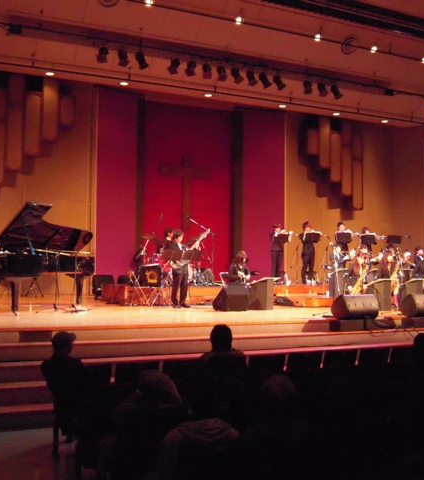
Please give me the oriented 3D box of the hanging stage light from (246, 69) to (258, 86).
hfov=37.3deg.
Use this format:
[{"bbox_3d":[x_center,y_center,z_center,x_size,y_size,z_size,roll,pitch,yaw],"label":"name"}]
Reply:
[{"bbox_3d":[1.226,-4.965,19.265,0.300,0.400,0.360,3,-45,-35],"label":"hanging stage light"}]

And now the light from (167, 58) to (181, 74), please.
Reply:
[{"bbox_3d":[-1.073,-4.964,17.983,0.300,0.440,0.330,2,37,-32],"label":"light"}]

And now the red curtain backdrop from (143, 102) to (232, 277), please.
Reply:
[{"bbox_3d":[-0.810,-1.516,21.583,3.400,6.080,0.120,2,-3,-26],"label":"red curtain backdrop"}]

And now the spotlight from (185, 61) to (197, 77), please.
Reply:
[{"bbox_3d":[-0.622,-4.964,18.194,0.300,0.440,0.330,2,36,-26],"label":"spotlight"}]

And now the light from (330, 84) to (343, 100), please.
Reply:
[{"bbox_3d":[4.223,-5.036,21.319,0.400,0.580,0.330,0,-3,12],"label":"light"}]

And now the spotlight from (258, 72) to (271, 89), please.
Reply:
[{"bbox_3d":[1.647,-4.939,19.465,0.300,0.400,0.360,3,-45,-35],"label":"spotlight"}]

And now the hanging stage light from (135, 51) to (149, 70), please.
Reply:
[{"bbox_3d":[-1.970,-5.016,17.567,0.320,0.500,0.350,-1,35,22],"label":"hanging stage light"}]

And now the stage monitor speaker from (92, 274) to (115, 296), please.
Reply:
[{"bbox_3d":[-2.831,1.226,16.400,0.550,0.580,0.450,2,-3,-26],"label":"stage monitor speaker"}]

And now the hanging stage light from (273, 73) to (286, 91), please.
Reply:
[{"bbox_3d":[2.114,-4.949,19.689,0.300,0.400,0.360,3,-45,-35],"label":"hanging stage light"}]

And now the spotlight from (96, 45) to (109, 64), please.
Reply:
[{"bbox_3d":[-3.118,-5.282,17.899,0.320,0.560,0.360,1,-3,-6],"label":"spotlight"}]

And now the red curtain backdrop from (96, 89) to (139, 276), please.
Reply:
[{"bbox_3d":[-3.073,-1.630,20.404,1.402,6.467,0.150,2,-3,-25],"label":"red curtain backdrop"}]

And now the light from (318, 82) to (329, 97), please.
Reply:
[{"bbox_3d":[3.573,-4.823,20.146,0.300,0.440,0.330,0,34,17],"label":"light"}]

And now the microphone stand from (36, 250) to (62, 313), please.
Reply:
[{"bbox_3d":[-3.111,0.794,12.277,0.550,1.151,0.700,1,-3,-12],"label":"microphone stand"}]

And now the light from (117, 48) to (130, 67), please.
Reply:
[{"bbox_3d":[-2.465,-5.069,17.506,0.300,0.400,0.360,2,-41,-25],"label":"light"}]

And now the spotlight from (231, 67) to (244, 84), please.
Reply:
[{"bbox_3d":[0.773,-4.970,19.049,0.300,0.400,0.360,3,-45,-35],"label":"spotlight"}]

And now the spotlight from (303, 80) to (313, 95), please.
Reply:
[{"bbox_3d":[3.164,-5.052,20.825,0.290,0.450,0.330,2,-3,-25],"label":"spotlight"}]

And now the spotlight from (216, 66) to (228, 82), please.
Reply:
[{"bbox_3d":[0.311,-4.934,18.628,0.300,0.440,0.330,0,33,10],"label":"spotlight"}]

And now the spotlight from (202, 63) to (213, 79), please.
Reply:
[{"bbox_3d":[-0.138,-5.201,19.288,0.290,0.500,0.330,2,-3,-25],"label":"spotlight"}]

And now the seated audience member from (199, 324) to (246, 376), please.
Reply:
[{"bbox_3d":[0.069,1.445,6.160,0.500,1.260,0.750,1,-3,-16],"label":"seated audience member"}]

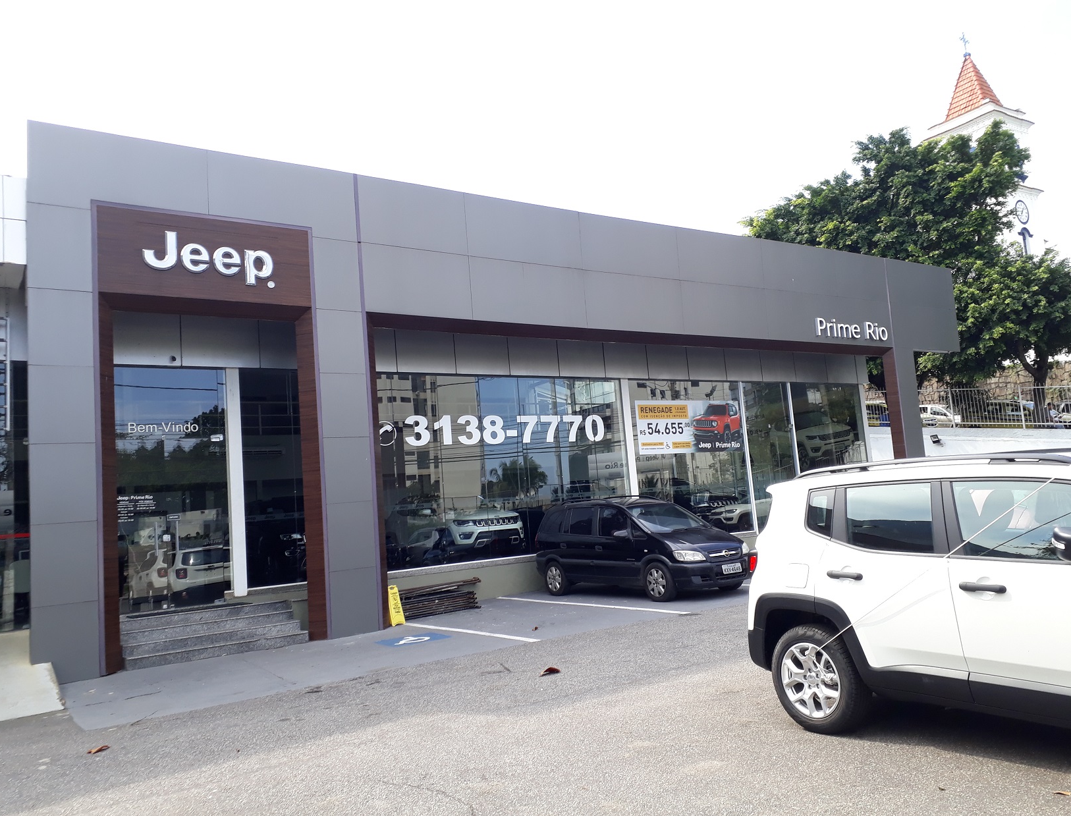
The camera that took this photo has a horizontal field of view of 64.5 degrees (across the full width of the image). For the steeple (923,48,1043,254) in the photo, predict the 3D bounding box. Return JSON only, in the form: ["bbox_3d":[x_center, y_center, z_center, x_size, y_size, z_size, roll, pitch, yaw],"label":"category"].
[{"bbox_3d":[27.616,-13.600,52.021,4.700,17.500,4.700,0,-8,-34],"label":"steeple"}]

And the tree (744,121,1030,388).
[{"bbox_3d":[13.317,-5.176,32.000,10.300,11.000,9.200,-7,-7,23],"label":"tree"}]

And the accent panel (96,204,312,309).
[{"bbox_3d":[-4.563,-2.090,11.909,2.870,1.190,0.150,0,-8,-34],"label":"accent panel"}]

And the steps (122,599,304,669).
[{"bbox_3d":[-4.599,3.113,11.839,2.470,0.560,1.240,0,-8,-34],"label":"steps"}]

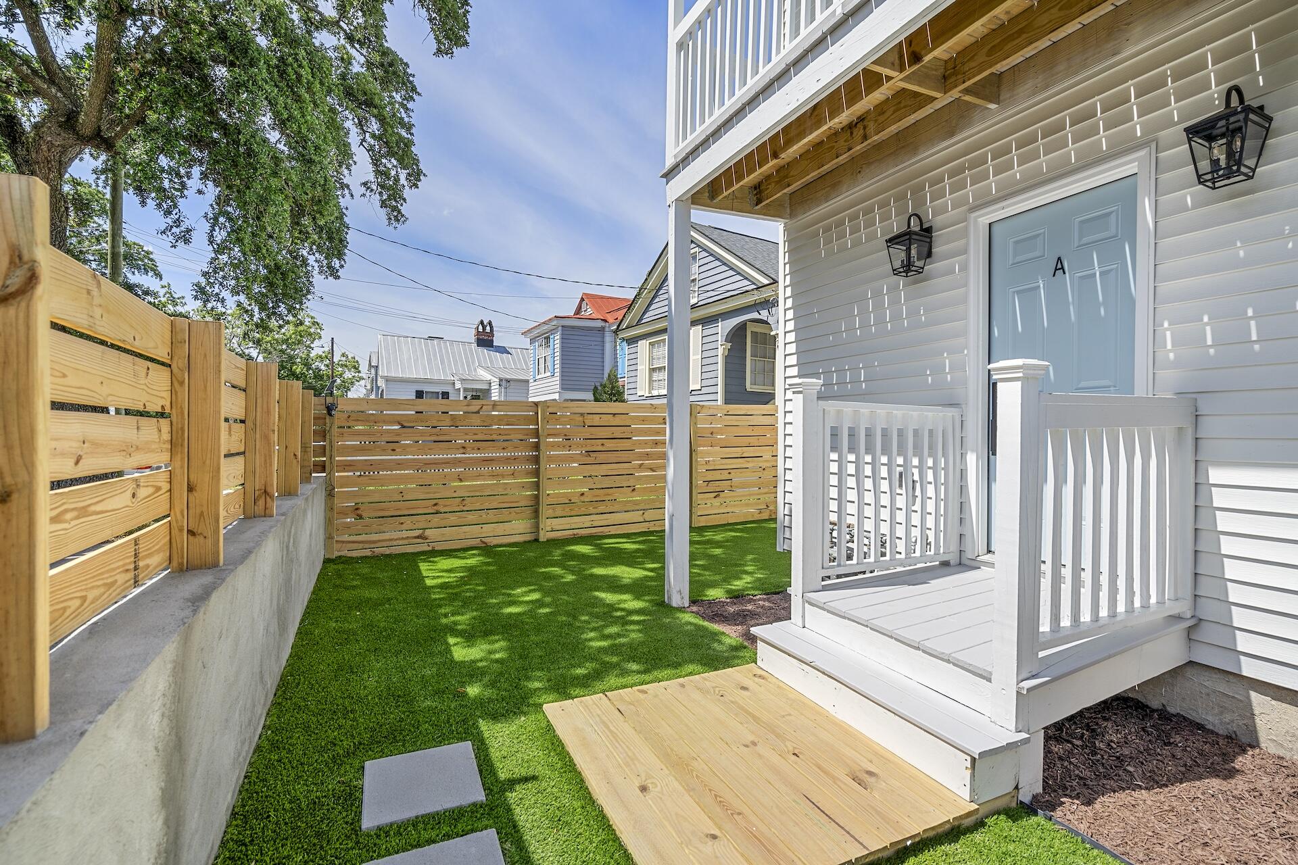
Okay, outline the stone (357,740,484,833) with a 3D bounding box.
[{"bbox_3d":[-0.850,1.324,2.166,0.404,0.042,0.406,0,1,-25],"label":"stone"}]

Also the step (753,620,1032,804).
[{"bbox_3d":[0.925,1.133,2.496,0.275,0.190,1.252,0,1,-25],"label":"step"}]

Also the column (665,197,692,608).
[{"bbox_3d":[0.245,-0.227,4.781,0.140,3.325,0.140,0,1,-25],"label":"column"}]

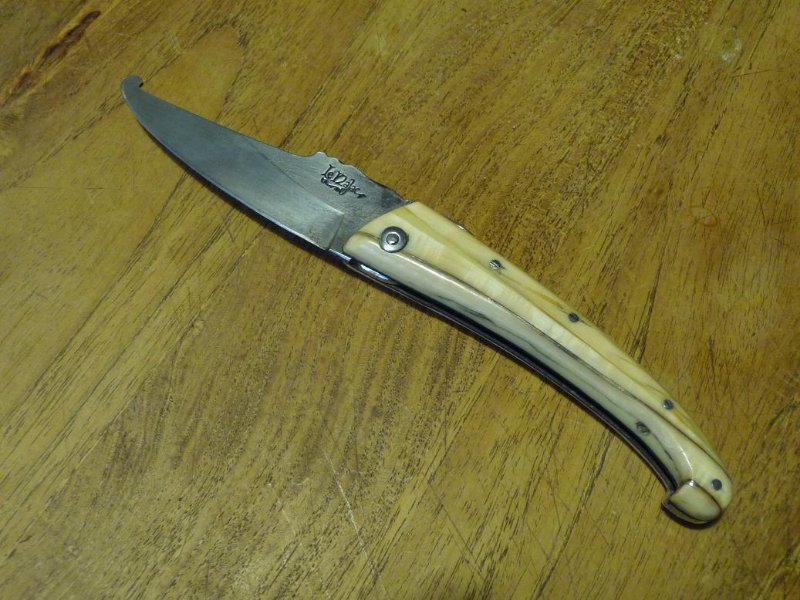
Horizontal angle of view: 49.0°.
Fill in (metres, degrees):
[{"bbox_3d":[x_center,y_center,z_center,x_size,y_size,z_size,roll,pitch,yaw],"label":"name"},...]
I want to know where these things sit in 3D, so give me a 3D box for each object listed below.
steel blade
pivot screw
[{"bbox_3d":[-0.041,-0.037,0.249,0.100,0.004,0.027,24,66,11],"label":"steel blade"},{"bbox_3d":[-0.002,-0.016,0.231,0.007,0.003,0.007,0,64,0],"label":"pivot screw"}]

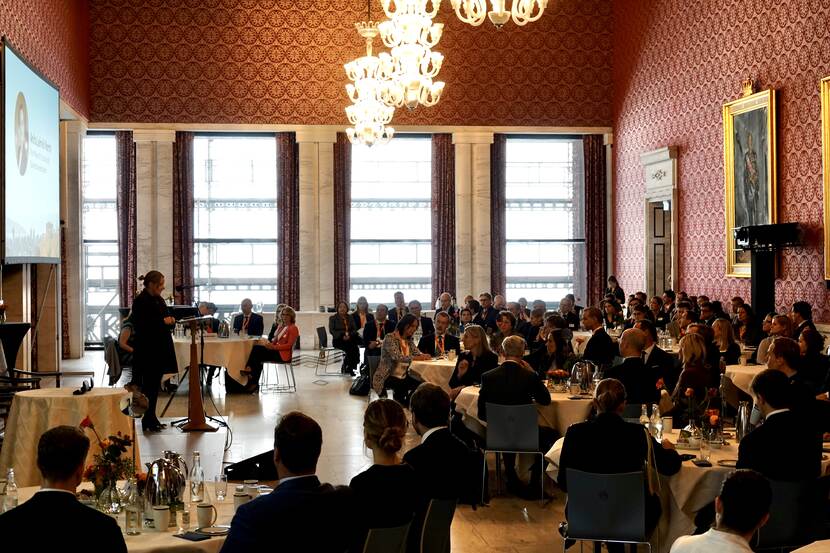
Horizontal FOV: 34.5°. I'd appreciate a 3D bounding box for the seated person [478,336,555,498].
[{"bbox_3d":[0.830,1.106,10.680,0.600,1.280,0.800,0,1,12],"label":"seated person"}]

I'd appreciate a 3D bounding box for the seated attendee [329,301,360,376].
[{"bbox_3d":[-1.180,1.026,22.550,0.500,1.210,0.800,0,1,-9],"label":"seated attendee"}]

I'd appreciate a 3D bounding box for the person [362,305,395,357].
[{"bbox_3d":[-0.528,1.076,19.133,0.520,1.300,0.750,0,1,18],"label":"person"}]

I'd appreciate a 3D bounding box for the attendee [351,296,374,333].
[{"bbox_3d":[-0.925,0.998,23.600,0.500,1.250,0.780,0,1,6],"label":"attendee"}]

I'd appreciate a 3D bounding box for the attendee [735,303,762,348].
[{"bbox_3d":[4.760,1.040,19.100,0.500,1.250,0.780,0,1,41],"label":"attendee"}]

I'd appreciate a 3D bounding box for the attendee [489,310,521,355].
[{"bbox_3d":[1.050,1.067,15.800,0.520,1.260,0.780,0,1,20],"label":"attendee"}]

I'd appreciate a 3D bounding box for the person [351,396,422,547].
[{"bbox_3d":[-0.233,1.208,5.765,0.750,1.300,0.500,0,1,44],"label":"person"}]

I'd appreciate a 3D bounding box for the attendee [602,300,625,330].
[{"bbox_3d":[3.260,1.018,21.900,0.500,1.240,0.780,0,1,27],"label":"attendee"}]

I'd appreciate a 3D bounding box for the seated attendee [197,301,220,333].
[{"bbox_3d":[-3.220,1.023,20.750,0.520,1.260,0.780,0,1,-3],"label":"seated attendee"}]

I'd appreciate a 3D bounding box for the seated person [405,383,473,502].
[{"bbox_3d":[-0.010,1.149,6.270,0.800,1.310,0.540,1,1,38],"label":"seated person"}]

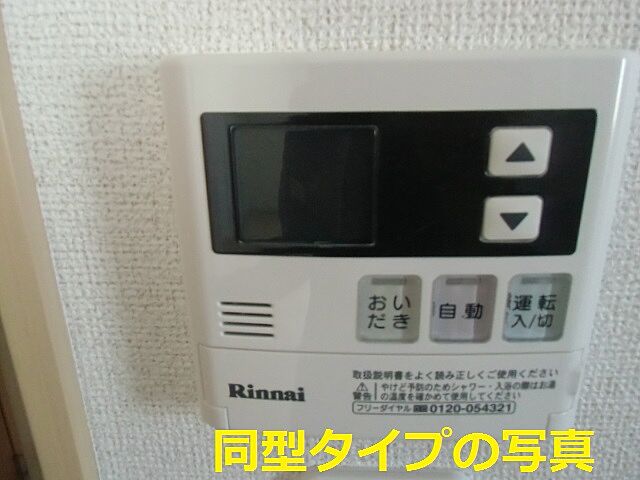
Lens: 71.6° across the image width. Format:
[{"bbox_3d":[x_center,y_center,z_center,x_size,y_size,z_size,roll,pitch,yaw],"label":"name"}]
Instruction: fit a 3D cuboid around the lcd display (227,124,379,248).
[{"bbox_3d":[-0.004,-0.015,0.120,0.038,0.032,0.005,0,17,2],"label":"lcd display"}]

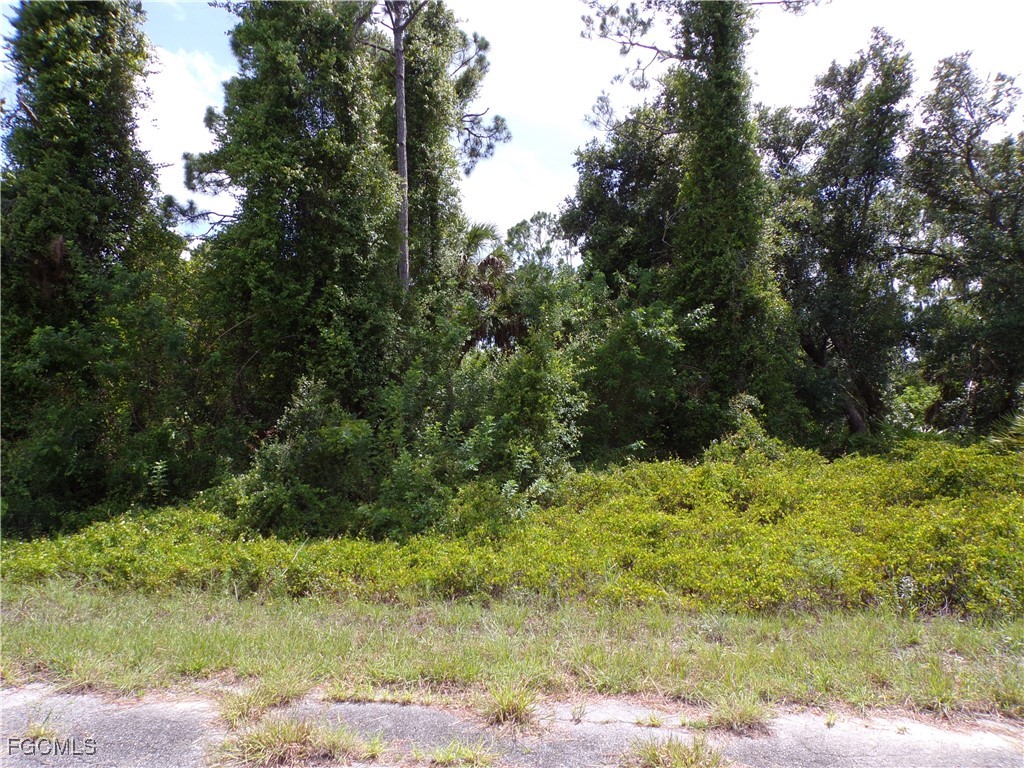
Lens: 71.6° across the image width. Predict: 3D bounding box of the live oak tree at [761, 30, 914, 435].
[{"bbox_3d":[6.400,-2.720,14.000,3.200,8.500,3.200,0,-2,0],"label":"live oak tree"}]

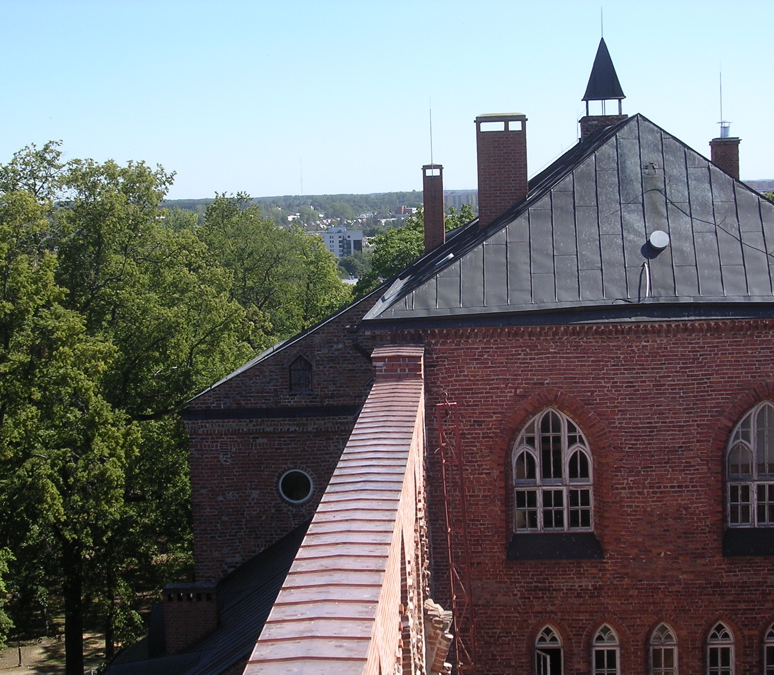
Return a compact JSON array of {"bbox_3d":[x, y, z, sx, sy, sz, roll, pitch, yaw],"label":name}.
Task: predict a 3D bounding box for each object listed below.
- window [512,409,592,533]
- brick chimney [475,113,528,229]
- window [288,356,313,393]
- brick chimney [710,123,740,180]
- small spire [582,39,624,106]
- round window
[{"bbox_3d":[3.726,3.011,35.121,1.817,2.826,0.220,-2,5,2],"label":"window"},{"bbox_3d":[2.784,-4.032,37.915,1.240,2.793,0.750,-2,5,2],"label":"brick chimney"},{"bbox_3d":[-2.604,1.094,46.423,0.716,1.212,0.200,-2,5,2],"label":"window"},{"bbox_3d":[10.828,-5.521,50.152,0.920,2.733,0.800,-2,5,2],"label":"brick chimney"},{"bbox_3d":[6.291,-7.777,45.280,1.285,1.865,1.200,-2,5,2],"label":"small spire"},{"bbox_3d":[-2.719,4.457,46.741,1.036,1.077,0.200,-2,5,2],"label":"round window"}]

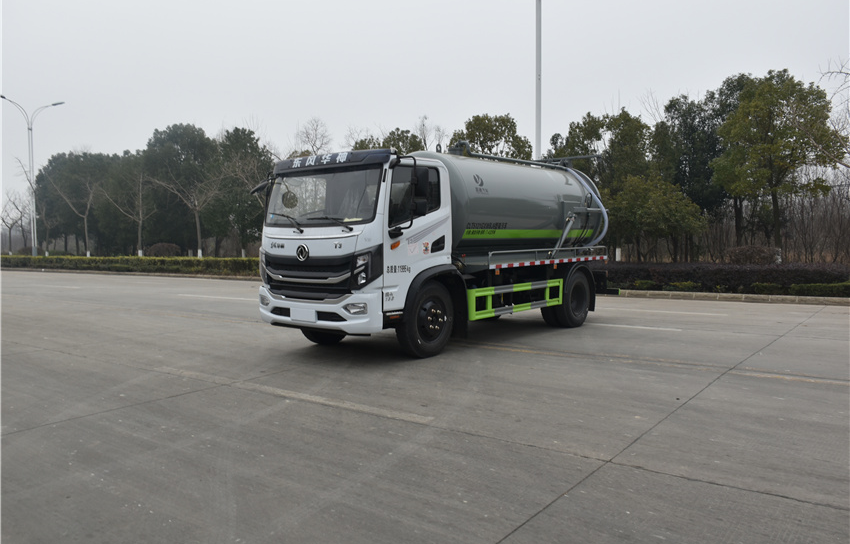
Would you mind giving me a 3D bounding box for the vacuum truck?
[{"bbox_3d":[0.639,-0.531,10.283,2.460,3.000,6.720,2,4,40],"label":"vacuum truck"}]

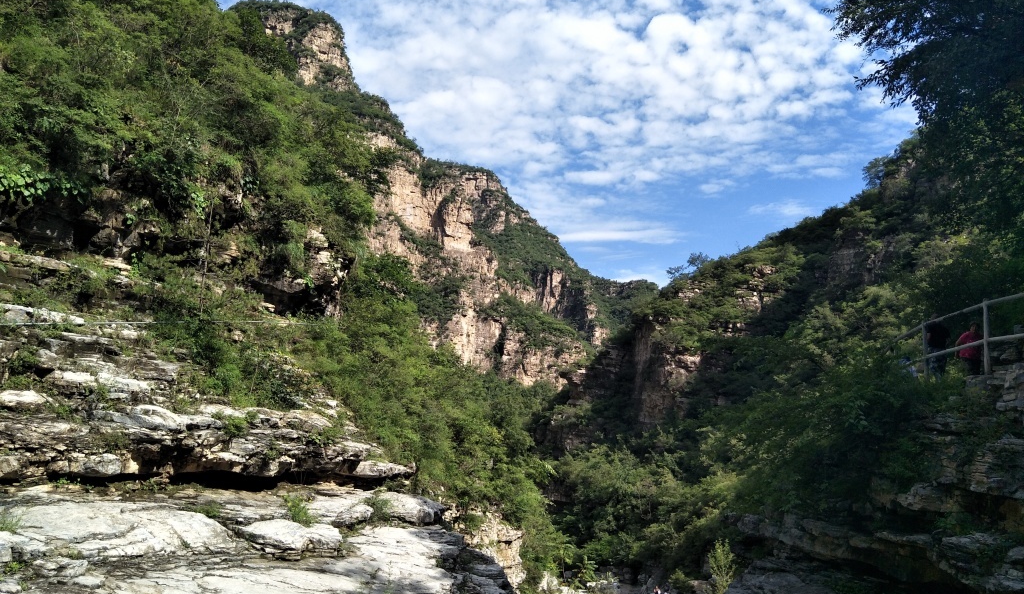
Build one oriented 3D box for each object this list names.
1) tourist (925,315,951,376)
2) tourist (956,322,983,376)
[{"bbox_3d":[9.169,1.185,15.300,0.550,1.680,0.360,-2,-6,14],"label":"tourist"},{"bbox_3d":[9.526,1.272,14.800,0.540,1.570,0.360,-2,-6,18],"label":"tourist"}]

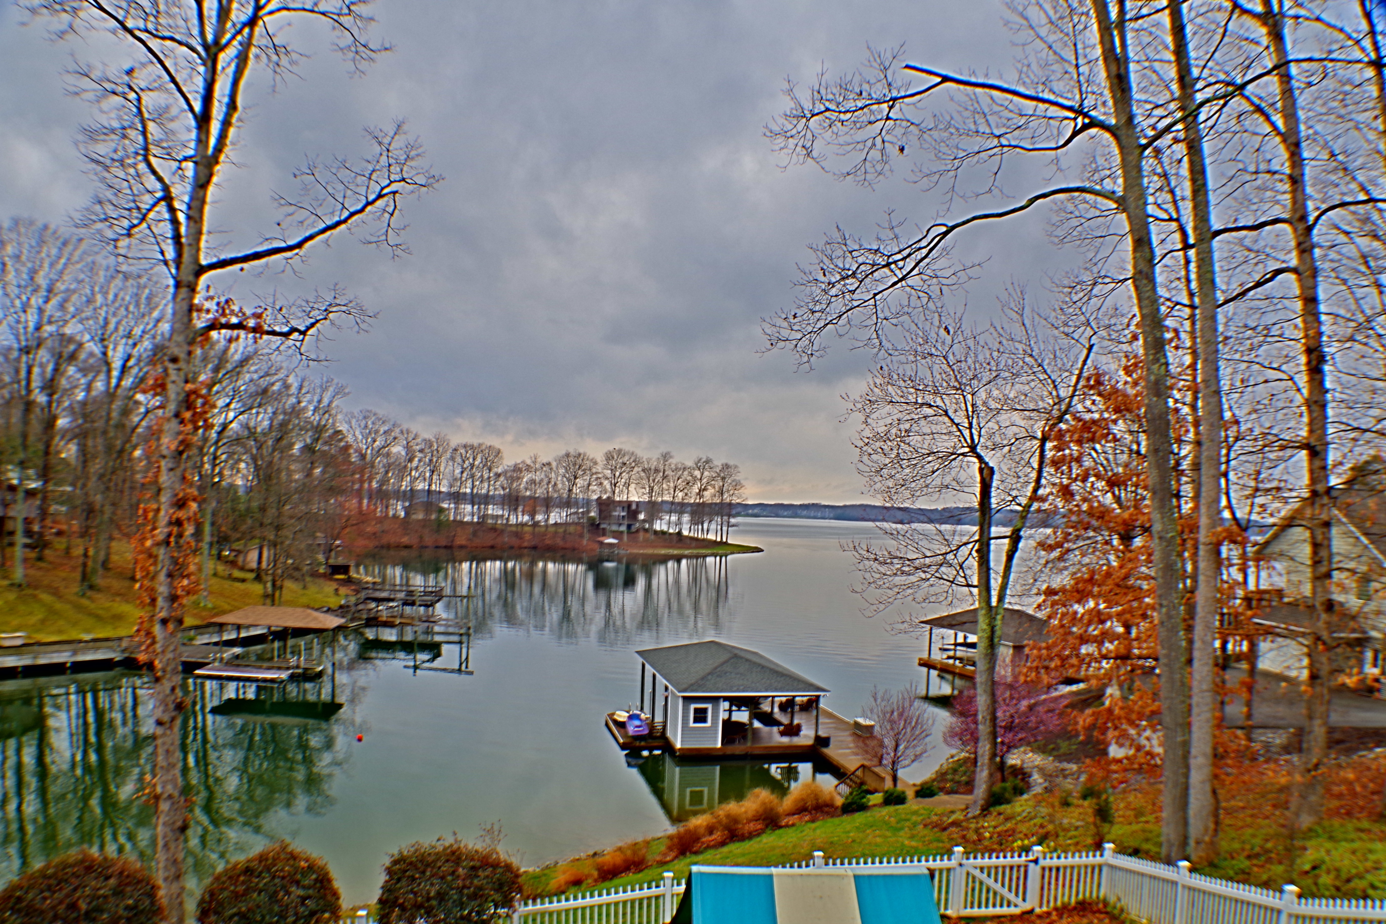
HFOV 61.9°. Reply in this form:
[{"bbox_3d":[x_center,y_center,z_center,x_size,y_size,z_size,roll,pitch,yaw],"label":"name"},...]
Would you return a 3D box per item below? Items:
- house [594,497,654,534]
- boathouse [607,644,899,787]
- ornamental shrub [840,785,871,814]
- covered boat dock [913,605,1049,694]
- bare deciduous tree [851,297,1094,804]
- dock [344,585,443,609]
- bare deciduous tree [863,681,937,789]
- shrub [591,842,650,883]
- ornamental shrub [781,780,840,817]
[{"bbox_3d":[-18.575,14.339,312.000,14.500,9.600,11.000,2,-2,-8],"label":"house"},{"bbox_3d":[2.495,11.514,56.637,12.200,4.200,20.000,3,-2,-11],"label":"boathouse"},{"bbox_3d":[5.513,11.453,39.200,1.050,0.970,1.000,2,-2,0],"label":"ornamental shrub"},{"bbox_3d":[19.983,12.249,75.163,7.000,5.400,12.000,3,-2,-18],"label":"covered boat dock"},{"bbox_3d":[9.721,3.362,40.500,8.500,17.800,7.800,2,-2,0],"label":"bare deciduous tree"},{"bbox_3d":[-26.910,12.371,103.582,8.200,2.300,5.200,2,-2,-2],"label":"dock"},{"bbox_3d":[7.823,10.393,43.800,2.700,4.000,2.600,2,-2,0],"label":"bare deciduous tree"},{"bbox_3d":[-1.928,10.639,30.700,1.500,1.000,1.400,2,-2,0],"label":"shrub"},{"bbox_3d":[3.947,11.281,38.800,1.950,1.200,1.750,2,-2,0],"label":"ornamental shrub"}]

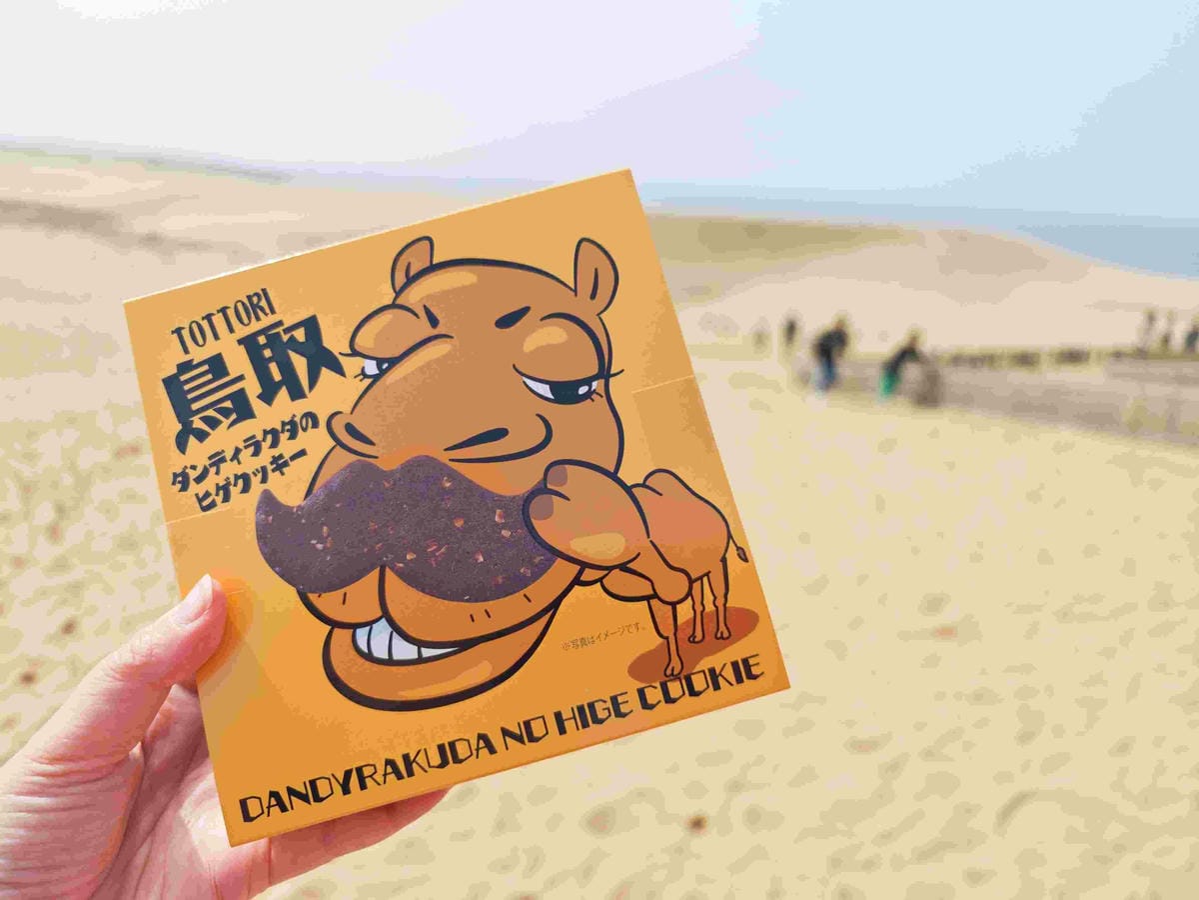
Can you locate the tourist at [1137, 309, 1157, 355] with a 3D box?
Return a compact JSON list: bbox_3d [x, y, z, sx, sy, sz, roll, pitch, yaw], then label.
[{"bbox_3d":[18.575,-3.996,27.000,0.520,1.650,0.400,10,20,21],"label":"tourist"}]

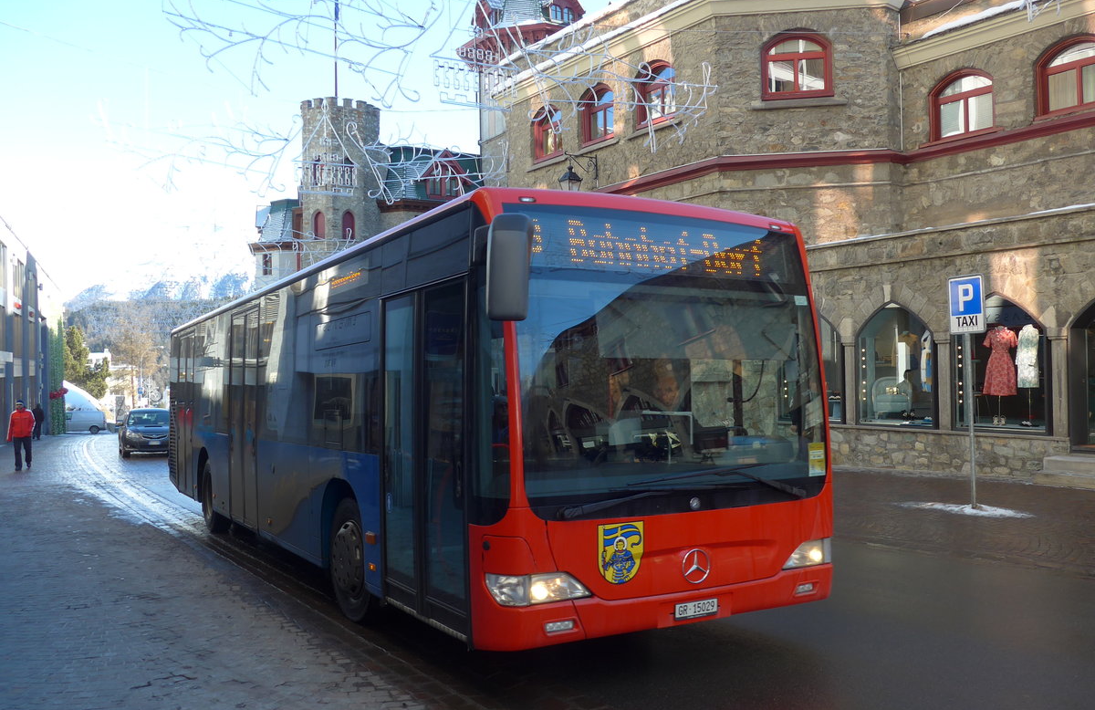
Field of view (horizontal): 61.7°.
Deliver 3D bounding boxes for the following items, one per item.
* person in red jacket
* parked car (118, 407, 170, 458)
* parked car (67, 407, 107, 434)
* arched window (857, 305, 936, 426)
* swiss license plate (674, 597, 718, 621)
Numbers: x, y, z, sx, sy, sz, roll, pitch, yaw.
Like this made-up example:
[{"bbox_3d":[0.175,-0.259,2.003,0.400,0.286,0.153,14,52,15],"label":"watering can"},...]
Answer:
[{"bbox_3d":[-13.410,2.050,23.450,0.660,1.810,0.420,-1,-1,-26],"label":"person in red jacket"},{"bbox_3d":[-13.080,2.520,30.100,1.770,1.520,4.730,-1,-2,-27],"label":"parked car"},{"bbox_3d":[-40.100,5.680,77.500,4.900,1.950,1.920,-1,-1,-22],"label":"parked car"},{"bbox_3d":[5.300,0.150,14.020,0.150,1.860,1.360,0,-1,-34],"label":"arched window"},{"bbox_3d":[0.871,1.485,5.370,0.320,0.100,0.020,1,-3,-30],"label":"swiss license plate"}]

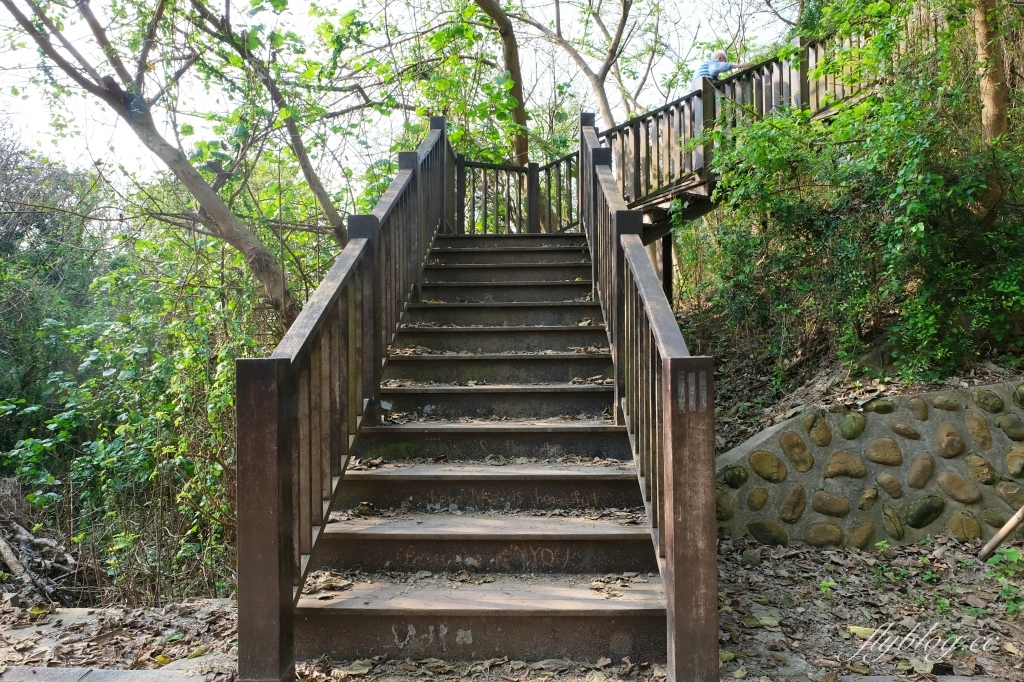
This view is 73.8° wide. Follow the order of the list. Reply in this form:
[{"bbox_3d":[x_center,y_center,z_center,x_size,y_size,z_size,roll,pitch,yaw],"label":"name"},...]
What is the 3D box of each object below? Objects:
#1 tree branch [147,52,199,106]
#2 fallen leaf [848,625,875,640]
[{"bbox_3d":[-2.397,-1.860,4.850,0.065,0.500,0.065,37,-12,0],"label":"tree branch"},{"bbox_3d":[1.339,1.101,2.606,0.100,0.025,0.070,-1,-1,2],"label":"fallen leaf"}]

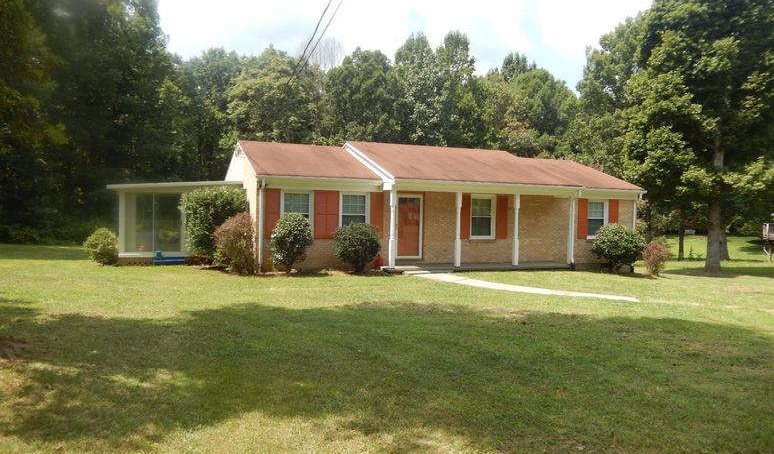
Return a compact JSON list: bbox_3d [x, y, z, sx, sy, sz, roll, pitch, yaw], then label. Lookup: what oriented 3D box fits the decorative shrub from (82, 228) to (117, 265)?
[{"bbox_3d":[-8.716,0.593,17.000,1.073,1.133,1.100,0,3,-22],"label":"decorative shrub"}]

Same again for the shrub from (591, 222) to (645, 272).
[{"bbox_3d":[8.058,0.748,19.450,1.842,1.706,1.750,0,3,-22],"label":"shrub"}]

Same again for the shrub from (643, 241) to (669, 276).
[{"bbox_3d":[9.742,1.103,20.200,0.992,1.275,1.000,0,3,-22],"label":"shrub"}]

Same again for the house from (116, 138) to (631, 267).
[{"bbox_3d":[-0.207,-0.951,20.906,18.320,4.370,8.850,0,3,-22],"label":"house"}]

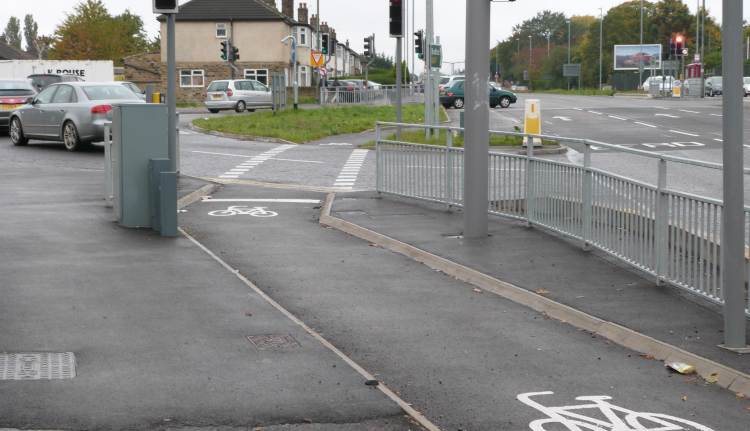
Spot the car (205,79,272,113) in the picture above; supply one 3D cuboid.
[{"bbox_3d":[-5.667,-5.350,59.317,1.710,1.520,4.050,4,7,34],"label":"car"}]

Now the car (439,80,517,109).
[{"bbox_3d":[4.936,-5.888,65.163,3.740,1.370,1.600,-2,6,-20],"label":"car"}]

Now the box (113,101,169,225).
[{"bbox_3d":[-2.590,-0.563,14.801,0.490,1.290,0.640,-2,6,-19],"label":"box"}]

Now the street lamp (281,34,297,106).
[{"bbox_3d":[-3.884,-6.479,61.095,0.736,3.313,0.220,-1,6,-13],"label":"street lamp"}]

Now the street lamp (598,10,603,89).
[{"bbox_3d":[30.011,-21.957,178.684,0.700,10.890,0.200,0,6,-3],"label":"street lamp"}]

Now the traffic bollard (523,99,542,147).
[{"bbox_3d":[3.616,-2.143,30.961,0.410,1.061,0.290,0,6,0],"label":"traffic bollard"}]

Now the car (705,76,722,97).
[{"bbox_3d":[25.344,-9.490,98.965,1.720,1.480,4.000,0,6,2],"label":"car"}]

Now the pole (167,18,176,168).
[{"bbox_3d":[-3.049,-2.426,20.056,0.120,3.900,0.120,0,6,0],"label":"pole"}]

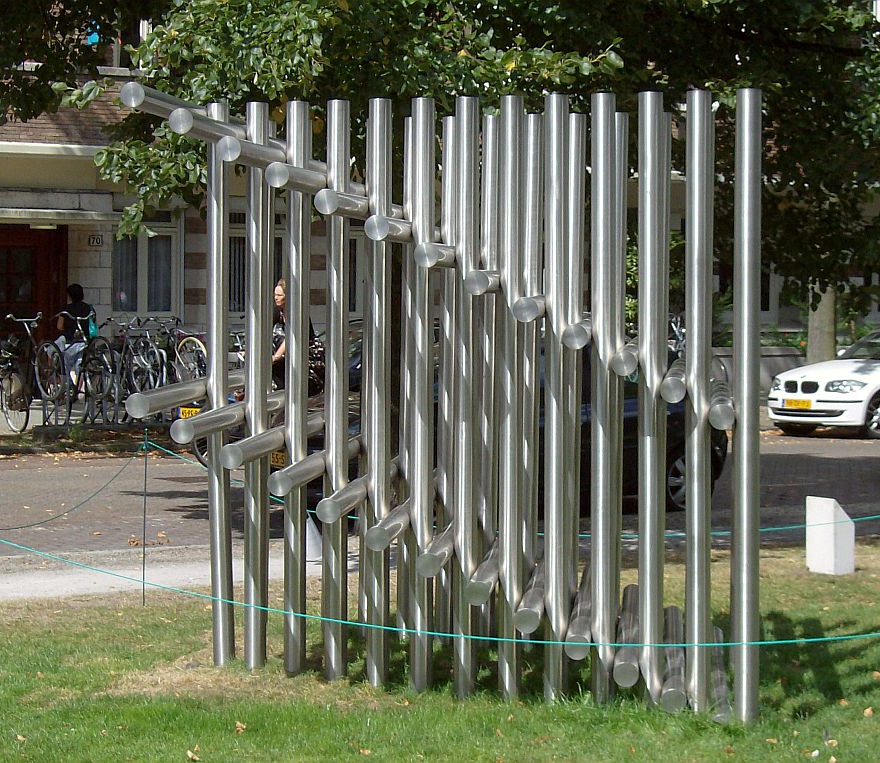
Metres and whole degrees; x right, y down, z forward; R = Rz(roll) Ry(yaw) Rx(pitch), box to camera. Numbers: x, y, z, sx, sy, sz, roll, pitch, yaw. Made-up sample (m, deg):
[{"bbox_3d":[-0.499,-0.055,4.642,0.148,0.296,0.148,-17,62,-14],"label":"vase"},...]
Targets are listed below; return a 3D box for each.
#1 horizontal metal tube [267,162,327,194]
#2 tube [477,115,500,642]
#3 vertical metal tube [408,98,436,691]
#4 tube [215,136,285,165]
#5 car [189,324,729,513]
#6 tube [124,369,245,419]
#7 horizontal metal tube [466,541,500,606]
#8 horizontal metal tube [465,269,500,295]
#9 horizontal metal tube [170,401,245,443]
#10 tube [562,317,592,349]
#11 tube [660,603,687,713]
[{"bbox_3d":[-0.594,-1.009,12.927,0.114,0.114,2.915,1,3,6],"label":"horizontal metal tube"},{"bbox_3d":[0.251,-0.009,12.215,0.100,2.570,0.100,0,3,5],"label":"tube"},{"bbox_3d":[-0.078,0.058,11.202,0.102,2.660,0.102,1,3,5],"label":"vertical metal tube"},{"bbox_3d":[-0.816,-1.129,12.937,0.114,0.114,2.915,1,3,6],"label":"tube"},{"bbox_3d":[0.413,0.335,21.171,4.200,1.460,1.730,-1,3,-36],"label":"car"},{"bbox_3d":[-1.103,0.038,11.343,0.102,0.102,2.500,0,3,5],"label":"tube"},{"bbox_3d":[0.322,0.910,12.951,0.114,0.114,2.915,1,3,6],"label":"horizontal metal tube"},{"bbox_3d":[0.266,-0.456,11.235,0.100,0.100,2.500,0,3,5],"label":"horizontal metal tube"},{"bbox_3d":[-1.036,0.168,13.012,0.114,0.114,2.915,1,3,6],"label":"horizontal metal tube"},{"bbox_3d":[0.654,-0.241,11.209,0.100,0.100,2.500,0,3,5],"label":"tube"},{"bbox_3d":[1.077,1.264,11.591,0.102,0.102,2.550,1,3,5],"label":"tube"}]

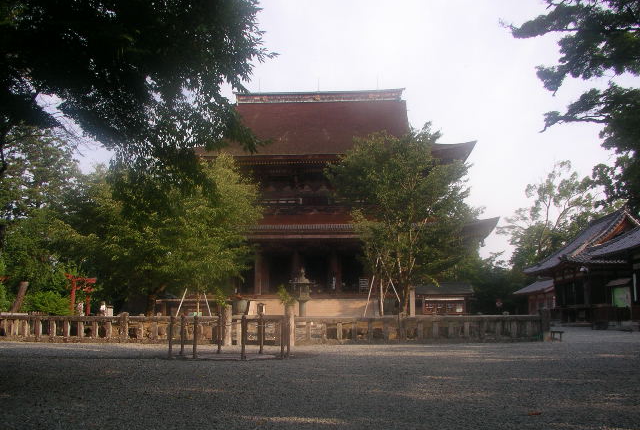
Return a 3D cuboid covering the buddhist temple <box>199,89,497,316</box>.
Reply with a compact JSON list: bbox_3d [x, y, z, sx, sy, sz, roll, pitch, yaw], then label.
[{"bbox_3d":[0.314,-1.524,85.999,36.500,29.511,35.000,0,-8,3],"label":"buddhist temple"}]

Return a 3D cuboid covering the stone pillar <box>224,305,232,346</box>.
[{"bbox_3d":[-3.869,4.698,28.930,0.340,1.726,0.340,0,-8,3],"label":"stone pillar"}]

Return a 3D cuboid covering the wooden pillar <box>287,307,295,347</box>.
[{"bbox_3d":[-1.235,4.689,28.629,0.330,1.662,0.330,0,-8,3],"label":"wooden pillar"}]

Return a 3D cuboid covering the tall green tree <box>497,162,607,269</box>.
[{"bbox_3d":[22.522,2.529,66.268,10.500,16.136,9.500,0,-8,3],"label":"tall green tree"}]

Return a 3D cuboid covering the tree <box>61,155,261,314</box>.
[{"bbox_3d":[-9.005,1.529,38.144,10.500,9.901,9.500,0,-8,3],"label":"tree"}]

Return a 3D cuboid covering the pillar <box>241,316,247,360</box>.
[{"bbox_3d":[-2.402,3.853,21.476,0.180,1.381,0.180,0,-8,3],"label":"pillar"}]

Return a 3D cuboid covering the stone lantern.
[{"bbox_3d":[-1.236,5.323,45.700,1.400,3.628,1.400,0,-8,3],"label":"stone lantern"}]

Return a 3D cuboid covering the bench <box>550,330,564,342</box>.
[{"bbox_3d":[11.244,5.757,32.318,0.650,0.546,0.380,0,-8,3],"label":"bench"}]

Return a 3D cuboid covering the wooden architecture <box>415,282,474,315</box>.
[{"bbox_3d":[10.830,7.661,59.511,5.200,3.737,3.600,0,-8,3],"label":"wooden architecture"}]

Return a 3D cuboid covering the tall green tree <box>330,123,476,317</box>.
[{"bbox_3d":[4.613,0.720,38.255,8.500,11.533,8.000,0,-8,3],"label":"tall green tree"}]

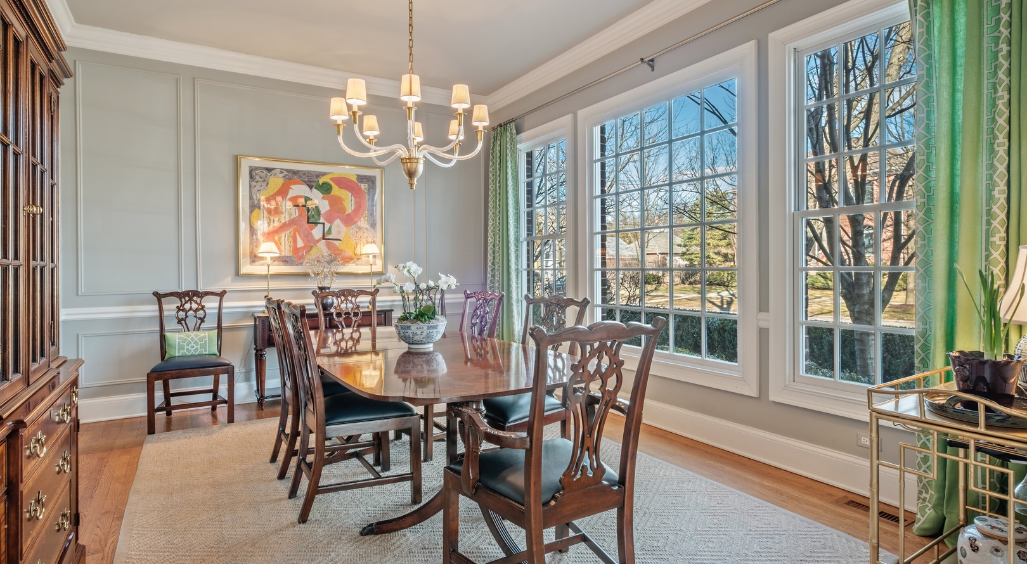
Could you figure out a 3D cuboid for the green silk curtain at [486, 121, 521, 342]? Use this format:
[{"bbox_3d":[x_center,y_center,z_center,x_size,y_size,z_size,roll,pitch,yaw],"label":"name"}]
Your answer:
[{"bbox_3d":[-0.130,-0.281,5.162,0.158,2.742,0.535,-1,1,-35],"label":"green silk curtain"}]

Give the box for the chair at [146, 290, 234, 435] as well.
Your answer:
[{"bbox_3d":[-2.594,0.592,3.914,0.549,1.040,0.594,-1,1,-34],"label":"chair"}]

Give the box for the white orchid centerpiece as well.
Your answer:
[{"bbox_3d":[-0.560,0.057,2.862,0.446,0.371,0.346,0,1,0],"label":"white orchid centerpiece"}]

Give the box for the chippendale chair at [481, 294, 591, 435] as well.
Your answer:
[{"bbox_3d":[0.031,0.608,2.685,0.594,1.040,0.549,-1,1,-38],"label":"chippendale chair"}]

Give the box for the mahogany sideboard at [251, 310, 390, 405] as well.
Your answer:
[{"bbox_3d":[-1.799,0.690,4.625,1.225,0.821,0.376,-1,1,-35],"label":"mahogany sideboard"}]

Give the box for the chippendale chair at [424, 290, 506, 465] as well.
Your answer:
[{"bbox_3d":[-0.453,0.598,3.397,0.594,1.040,0.549,-1,1,-34],"label":"chippendale chair"}]

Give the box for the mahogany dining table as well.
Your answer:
[{"bbox_3d":[-0.577,0.755,2.829,1.198,0.742,2.416,-1,1,-35],"label":"mahogany dining table"}]

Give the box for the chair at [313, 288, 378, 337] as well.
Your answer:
[{"bbox_3d":[-1.217,0.592,3.790,0.574,1.040,0.594,-1,1,-35],"label":"chair"}]

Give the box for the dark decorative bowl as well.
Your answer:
[{"bbox_3d":[1.236,0.252,1.267,0.158,0.124,0.168,0,1,0],"label":"dark decorative bowl"}]

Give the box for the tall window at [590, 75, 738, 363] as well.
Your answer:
[{"bbox_3d":[1.066,-0.406,3.647,0.089,1.841,1.307,-1,1,-35],"label":"tall window"}]

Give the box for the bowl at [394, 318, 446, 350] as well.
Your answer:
[{"bbox_3d":[-0.551,0.306,2.872,0.314,0.153,0.314,0,1,0],"label":"bowl"}]

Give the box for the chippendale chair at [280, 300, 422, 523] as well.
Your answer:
[{"bbox_3d":[-0.859,0.611,2.547,0.594,1.040,0.549,-1,1,-33],"label":"chippendale chair"}]

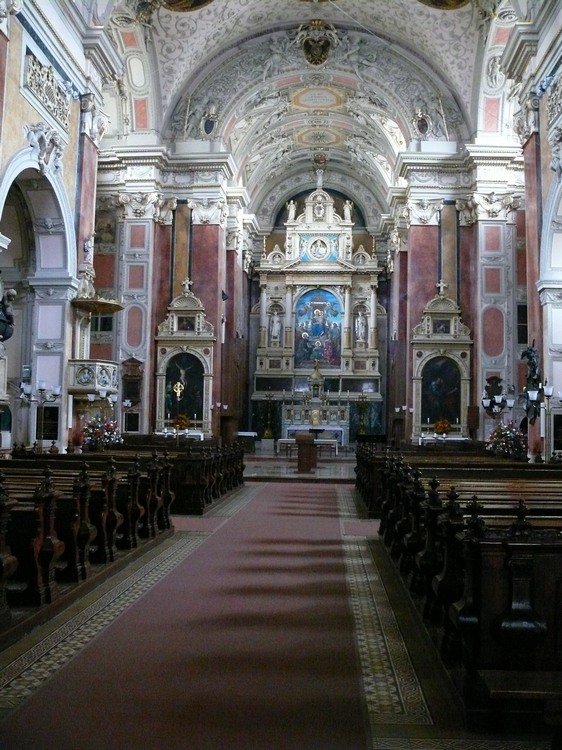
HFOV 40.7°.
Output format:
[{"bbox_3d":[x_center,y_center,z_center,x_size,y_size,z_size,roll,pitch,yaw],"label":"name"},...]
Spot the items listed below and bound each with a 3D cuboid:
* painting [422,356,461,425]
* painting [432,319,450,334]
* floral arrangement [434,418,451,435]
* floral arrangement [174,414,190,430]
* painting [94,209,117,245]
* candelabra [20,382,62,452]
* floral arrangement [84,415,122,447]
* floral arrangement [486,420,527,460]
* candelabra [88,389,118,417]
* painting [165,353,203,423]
[{"bbox_3d":[7.010,0.687,33.173,1.745,2.983,0.150,1,-4,4],"label":"painting"},{"bbox_3d":[7.107,-2.128,33.572,0.774,0.668,0.100,1,-4,4],"label":"painting"},{"bbox_3d":[6.979,2.225,32.760,0.701,0.701,0.613,1,-4,4],"label":"floral arrangement"},{"bbox_3d":[-4.351,2.098,33.485,0.665,0.699,0.620,1,-4,4],"label":"floral arrangement"},{"bbox_3d":[-8.212,-6.931,35.382,1.161,1.683,0.100,1,-4,4],"label":"painting"},{"bbox_3d":[-5.053,1.367,15.881,0.820,2.424,0.500,1,-4,4],"label":"candelabra"},{"bbox_3d":[-5.275,1.684,22.403,1.046,1.000,0.950,1,-4,4],"label":"floral arrangement"},{"bbox_3d":[5.934,1.706,19.904,1.098,1.098,1.018,1,-4,4],"label":"floral arrangement"},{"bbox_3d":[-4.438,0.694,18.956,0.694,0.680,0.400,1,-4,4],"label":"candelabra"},{"bbox_3d":[-4.335,0.538,34.101,1.714,3.102,0.120,1,-4,4],"label":"painting"}]

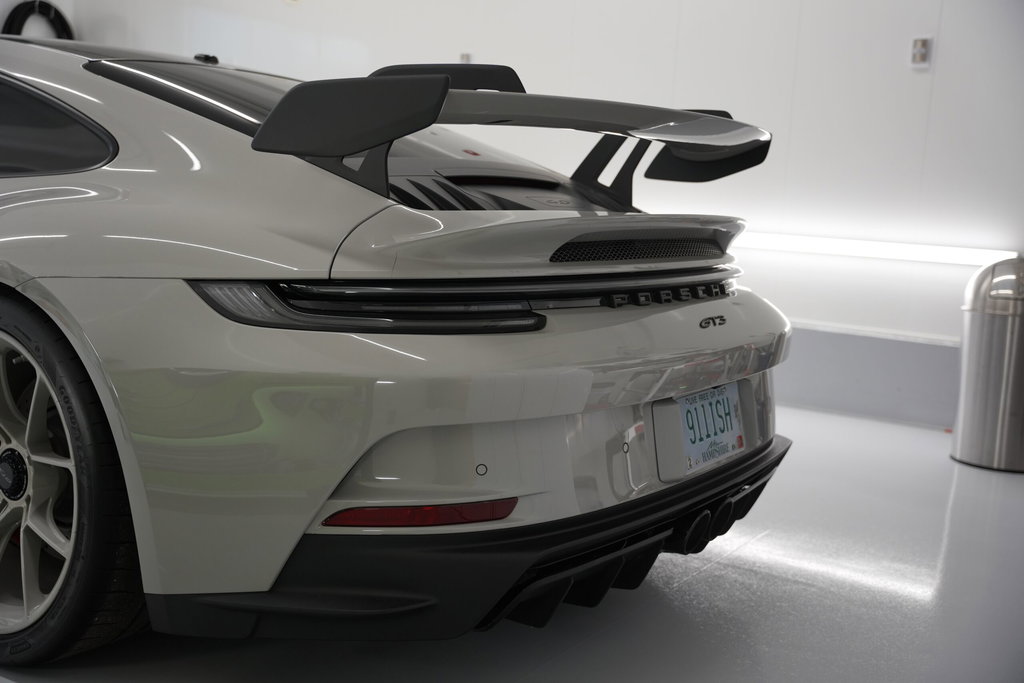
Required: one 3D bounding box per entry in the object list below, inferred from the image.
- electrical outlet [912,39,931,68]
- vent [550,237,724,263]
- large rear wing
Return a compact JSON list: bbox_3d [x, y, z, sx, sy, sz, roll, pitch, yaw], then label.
[{"bbox_3d":[1.660,-1.175,4.397,0.073,0.116,0.025,7,10,27],"label":"electrical outlet"},{"bbox_3d":[0.282,-0.196,2.239,0.055,0.047,0.800,8,10,32],"label":"vent"},{"bbox_3d":[0.098,-0.407,2.335,0.470,0.255,1.470,8,10,32],"label":"large rear wing"}]

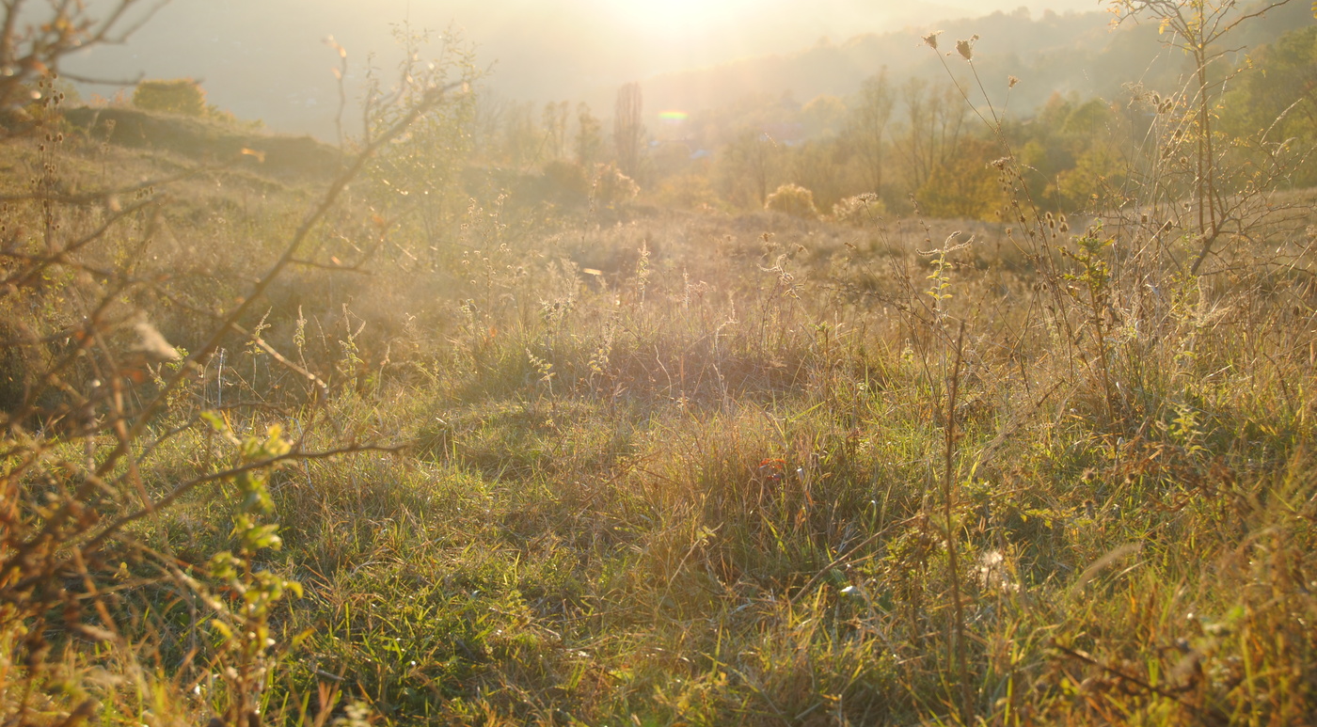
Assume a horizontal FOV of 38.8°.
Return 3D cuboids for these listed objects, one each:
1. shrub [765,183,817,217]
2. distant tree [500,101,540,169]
[{"bbox_3d":[3.709,-4.553,52.000,1.489,0.974,1.415,0,7,0],"label":"shrub"},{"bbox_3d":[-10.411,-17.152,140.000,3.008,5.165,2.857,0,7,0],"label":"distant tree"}]

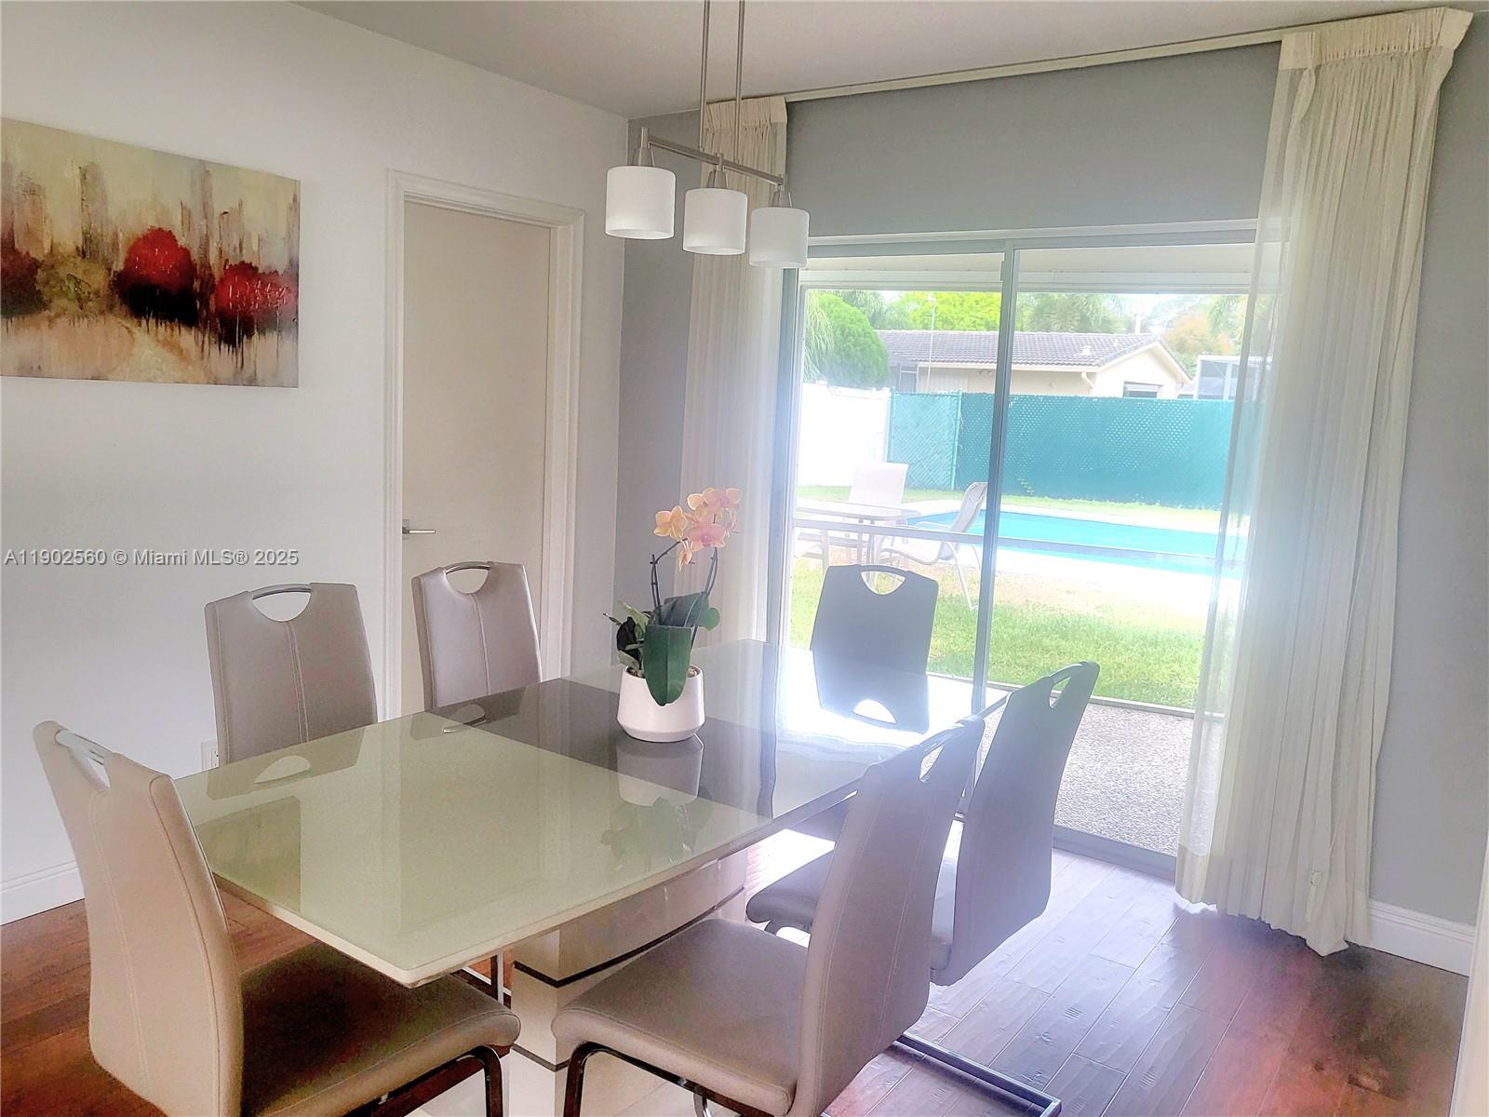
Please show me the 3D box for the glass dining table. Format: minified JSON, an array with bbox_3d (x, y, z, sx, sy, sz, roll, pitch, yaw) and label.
[{"bbox_3d":[-0.215,0.735,2.352,0.910,0.760,1.810,9,10,35],"label":"glass dining table"}]

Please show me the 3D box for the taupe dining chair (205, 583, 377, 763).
[{"bbox_3d":[-0.841,0.588,2.401,0.580,0.975,0.430,9,10,35],"label":"taupe dining chair"}]

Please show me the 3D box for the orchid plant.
[{"bbox_3d":[-0.142,0.079,2.267,0.250,0.430,0.210,2,9,-4],"label":"orchid plant"}]

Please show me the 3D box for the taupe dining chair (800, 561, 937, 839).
[{"bbox_3d":[0.225,0.545,3.052,0.430,0.975,0.580,9,10,35],"label":"taupe dining chair"}]

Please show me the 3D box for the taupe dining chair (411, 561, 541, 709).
[{"bbox_3d":[-0.541,0.537,2.844,0.580,0.975,0.430,9,10,35],"label":"taupe dining chair"}]

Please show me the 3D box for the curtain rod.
[{"bbox_3d":[0.849,-1.508,3.460,2.360,0.040,0.070,9,10,35],"label":"curtain rod"}]

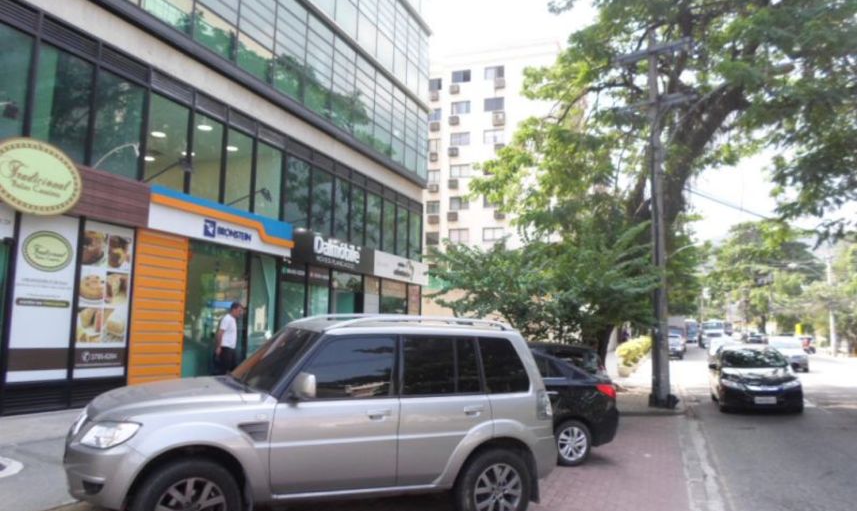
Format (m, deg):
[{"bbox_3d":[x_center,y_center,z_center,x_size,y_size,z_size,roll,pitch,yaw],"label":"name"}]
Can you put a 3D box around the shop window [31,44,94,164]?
[{"bbox_3d":[-6.061,-2.504,10.300,0.100,1.749,1.040,-2,-8,23],"label":"shop window"}]

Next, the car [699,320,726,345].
[{"bbox_3d":[24.775,6.805,54.000,2.000,2.100,4.800,-2,-8,23],"label":"car"}]

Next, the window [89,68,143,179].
[{"bbox_3d":[-5.368,-2.150,10.710,0.120,1.850,1.050,-2,-8,23],"label":"window"}]

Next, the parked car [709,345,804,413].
[{"bbox_3d":[8.339,3.028,15.967,1.740,1.480,4.430,-2,-8,23],"label":"parked car"}]

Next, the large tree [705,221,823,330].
[{"bbox_3d":[32.472,2.520,60.000,9.800,11.200,9.500,-2,-8,23],"label":"large tree"}]

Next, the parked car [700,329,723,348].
[{"bbox_3d":[23.021,6.745,50.000,1.800,1.550,4.200,-2,-8,23],"label":"parked car"}]

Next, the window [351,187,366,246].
[{"bbox_3d":[-2.169,-1.222,19.196,0.100,1.801,0.907,-2,-8,23],"label":"window"}]

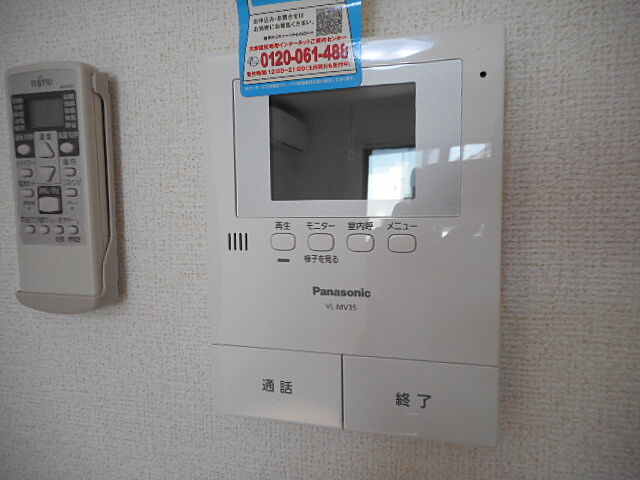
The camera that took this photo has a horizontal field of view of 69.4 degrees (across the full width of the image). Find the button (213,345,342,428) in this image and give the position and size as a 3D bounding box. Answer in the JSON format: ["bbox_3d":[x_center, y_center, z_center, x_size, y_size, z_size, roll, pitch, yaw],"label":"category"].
[{"bbox_3d":[-0.021,0.071,0.231,0.069,0.037,0.007,1,6,15],"label":"button"}]

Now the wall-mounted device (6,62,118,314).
[{"bbox_3d":[-0.148,-0.028,0.268,0.054,0.137,0.024,1,6,15],"label":"wall-mounted device"}]

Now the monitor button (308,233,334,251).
[{"bbox_3d":[0.001,0.001,0.215,0.012,0.009,0.004,1,6,15],"label":"monitor button"}]

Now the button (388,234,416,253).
[{"bbox_3d":[0.037,0.002,0.205,0.012,0.008,0.004,1,6,15],"label":"button"}]

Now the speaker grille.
[{"bbox_3d":[-0.040,0.001,0.226,0.011,0.008,0.003,1,6,15],"label":"speaker grille"}]

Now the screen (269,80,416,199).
[{"bbox_3d":[0.009,-0.043,0.209,0.067,0.049,0.005,1,6,15],"label":"screen"}]

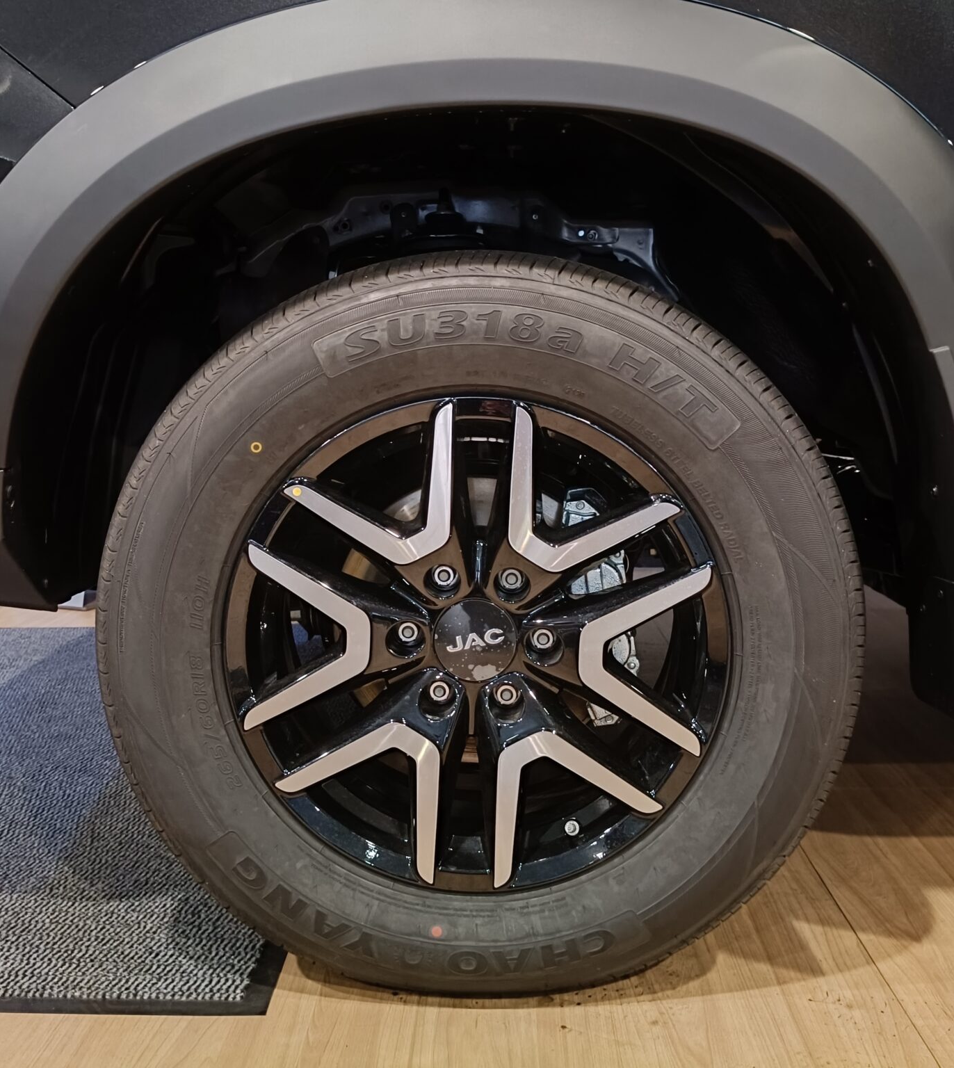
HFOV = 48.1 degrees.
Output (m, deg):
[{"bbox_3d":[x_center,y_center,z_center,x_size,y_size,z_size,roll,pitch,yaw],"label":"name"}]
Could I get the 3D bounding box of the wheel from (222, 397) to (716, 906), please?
[{"bbox_3d":[0.002,0.102,1.132,0.487,0.487,0.190,1,8,2],"label":"wheel"}]

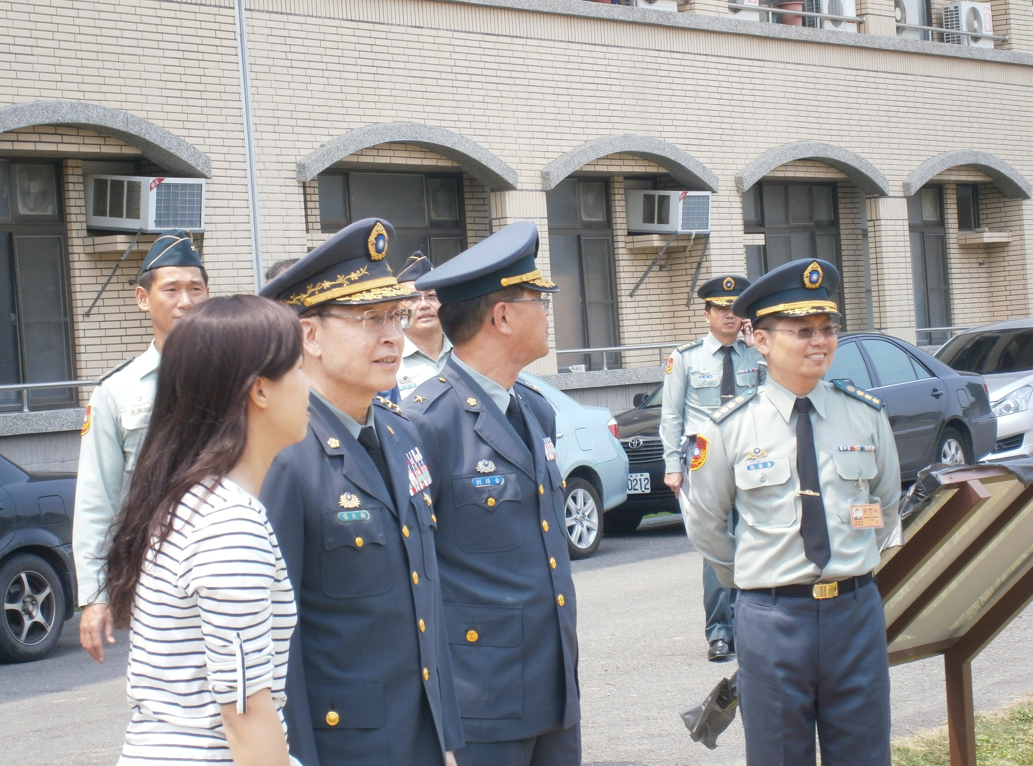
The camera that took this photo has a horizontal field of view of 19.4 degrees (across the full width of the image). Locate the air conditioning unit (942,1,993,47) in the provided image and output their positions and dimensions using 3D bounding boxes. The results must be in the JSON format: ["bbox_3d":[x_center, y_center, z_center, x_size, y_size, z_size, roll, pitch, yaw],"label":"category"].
[{"bbox_3d":[5.434,-4.261,36.336,0.270,0.580,0.830,-4,0,33],"label":"air conditioning unit"}]

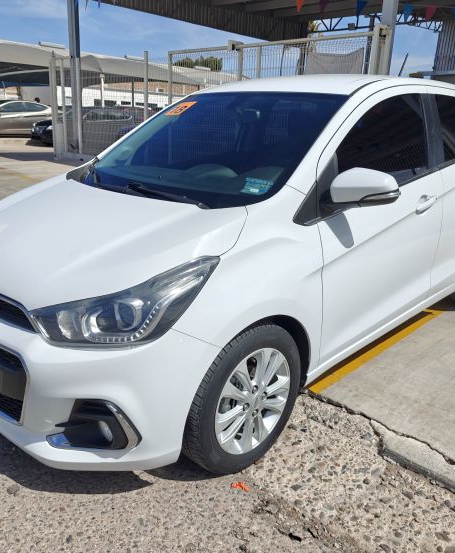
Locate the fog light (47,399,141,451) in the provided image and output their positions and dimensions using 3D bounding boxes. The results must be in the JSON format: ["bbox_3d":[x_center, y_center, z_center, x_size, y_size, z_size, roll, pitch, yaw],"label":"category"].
[{"bbox_3d":[-0.436,0.484,1.595,0.271,0.186,0.131,9,21,24],"label":"fog light"}]

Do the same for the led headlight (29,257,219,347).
[{"bbox_3d":[-0.319,0.071,1.593,0.386,0.230,0.470,13,22,32],"label":"led headlight"}]

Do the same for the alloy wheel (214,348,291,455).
[{"bbox_3d":[0.053,0.445,1.861,0.414,0.414,0.150,-17,25,-41],"label":"alloy wheel"}]

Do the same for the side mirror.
[{"bbox_3d":[0.519,-0.341,1.865,0.150,0.145,0.250,-17,25,-41],"label":"side mirror"}]

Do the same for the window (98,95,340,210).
[{"bbox_3d":[-0.105,-0.669,2.349,1.240,0.080,0.868,19,57,43],"label":"window"}]

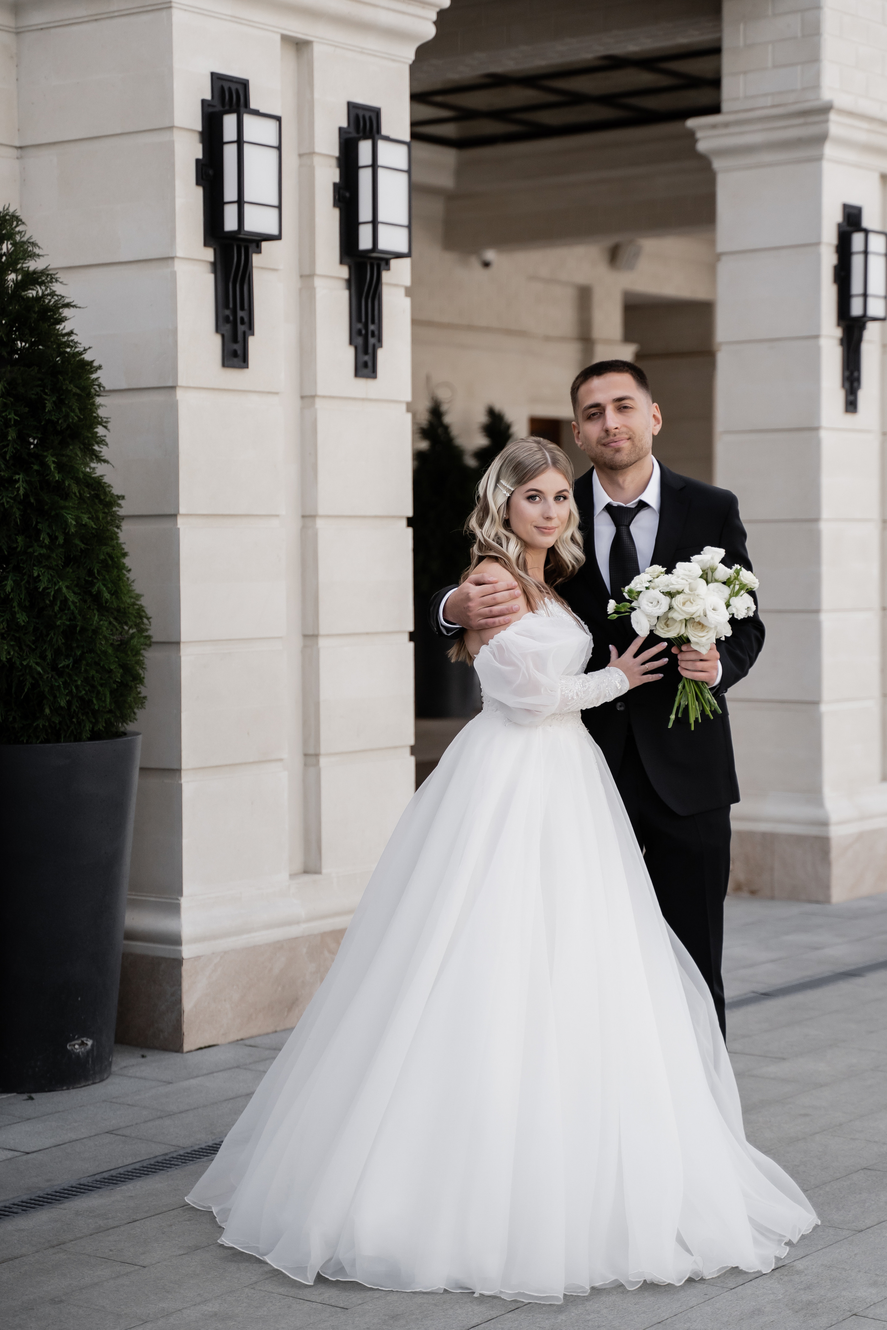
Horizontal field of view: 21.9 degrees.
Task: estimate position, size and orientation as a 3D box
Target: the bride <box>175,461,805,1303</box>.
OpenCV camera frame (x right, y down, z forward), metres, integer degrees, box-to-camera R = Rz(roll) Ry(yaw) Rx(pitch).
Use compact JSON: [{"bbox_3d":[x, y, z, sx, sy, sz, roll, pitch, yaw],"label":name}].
[{"bbox_3d":[0.123,0.338,4.953,1.360,1.665,1.360,1,3,32],"label":"bride"}]

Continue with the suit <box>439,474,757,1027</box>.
[{"bbox_3d":[0.353,0.337,5.194,0.740,1.600,0.470,0,3,6],"label":"suit"}]

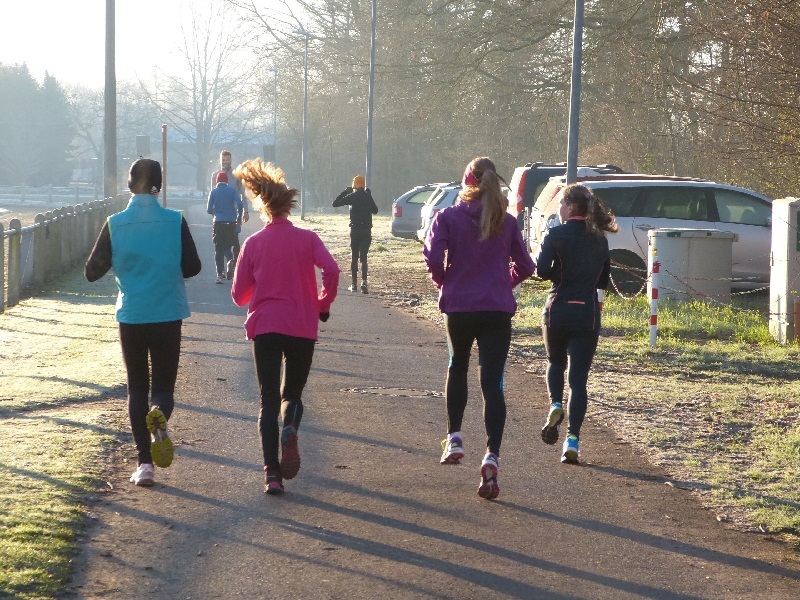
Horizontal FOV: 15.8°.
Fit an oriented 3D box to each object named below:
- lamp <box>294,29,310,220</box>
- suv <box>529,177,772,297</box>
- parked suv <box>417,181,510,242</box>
[{"bbox_3d":[-3.641,-6.412,105.536,0.560,6.970,0.250,1,2,-5],"label":"lamp"},{"bbox_3d":[4.407,-0.944,42.914,4.650,1.630,1.840,1,2,-11],"label":"suv"},{"bbox_3d":[2.808,-1.876,66.424,4.400,1.460,1.770,1,2,-10],"label":"parked suv"}]

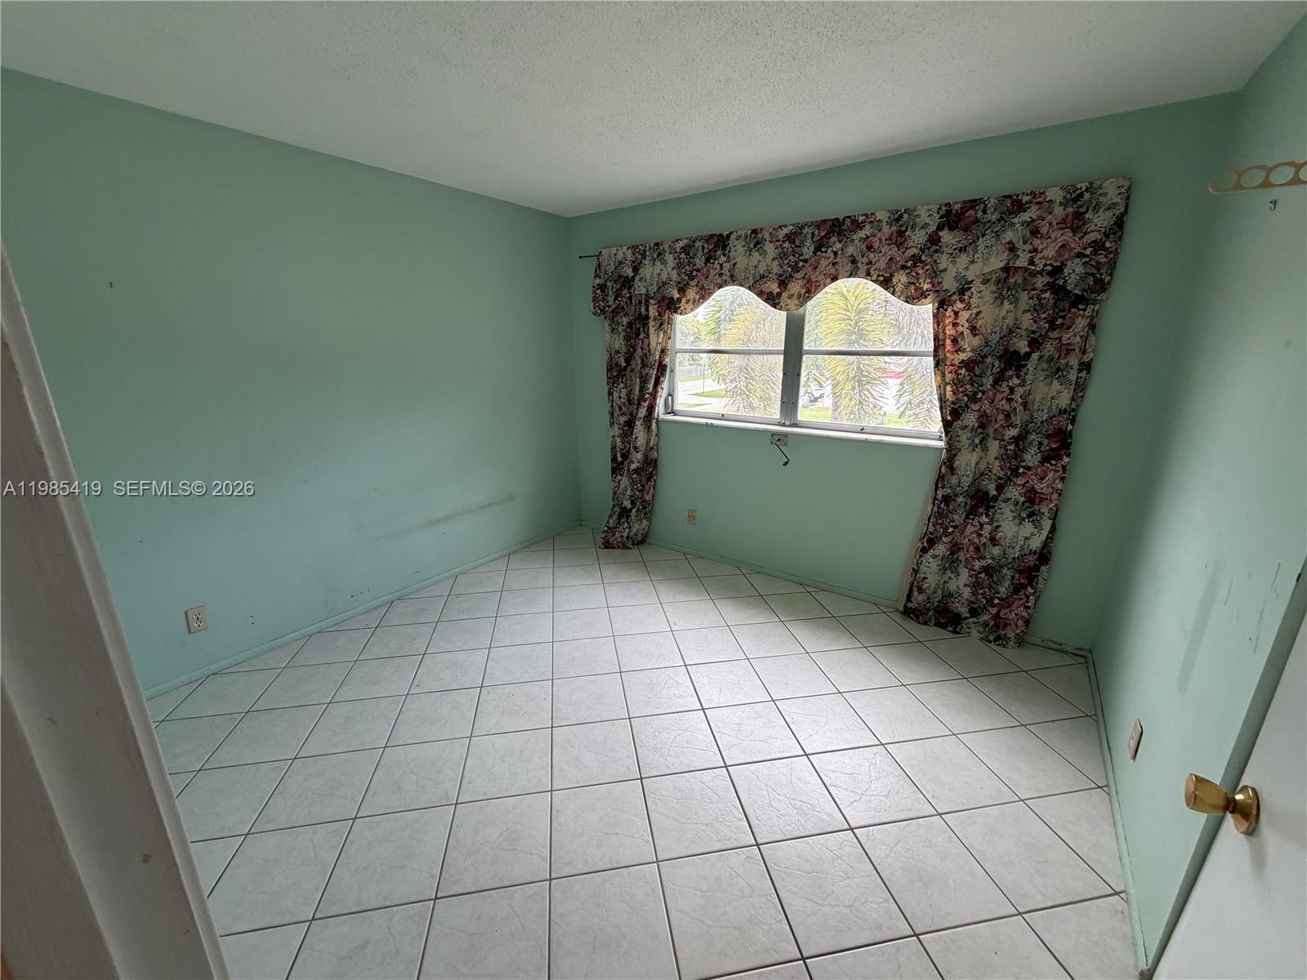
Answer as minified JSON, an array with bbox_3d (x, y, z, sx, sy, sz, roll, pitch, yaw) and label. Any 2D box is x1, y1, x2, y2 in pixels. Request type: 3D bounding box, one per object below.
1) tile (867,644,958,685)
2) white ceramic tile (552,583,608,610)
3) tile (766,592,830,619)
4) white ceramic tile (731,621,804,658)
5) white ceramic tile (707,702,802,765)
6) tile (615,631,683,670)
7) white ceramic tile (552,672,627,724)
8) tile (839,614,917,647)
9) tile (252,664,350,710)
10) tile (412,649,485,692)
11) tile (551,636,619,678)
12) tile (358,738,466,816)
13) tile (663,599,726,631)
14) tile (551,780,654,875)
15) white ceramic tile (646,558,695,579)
[{"bbox_3d":[1.300,0.860,2.629,0.315,0.010,0.315,-3,16,-10],"label":"tile"},{"bbox_3d":[-0.465,0.681,3.323,0.321,0.010,0.321,-3,16,-10],"label":"white ceramic tile"},{"bbox_3d":[0.880,0.711,3.236,0.321,0.010,0.321,-3,16,-10],"label":"tile"},{"bbox_3d":[0.621,0.816,2.875,0.324,0.010,0.324,-3,16,-10],"label":"white ceramic tile"},{"bbox_3d":[0.409,1.007,2.197,0.321,0.010,0.321,-3,16,-10],"label":"white ceramic tile"},{"bbox_3d":[-0.025,0.846,2.765,0.324,0.010,0.324,-3,16,-10],"label":"tile"},{"bbox_3d":[-0.291,0.951,2.400,0.324,0.010,0.324,-3,16,-10],"label":"white ceramic tile"},{"bbox_3d":[1.244,0.773,2.932,0.318,0.010,0.318,-3,16,-10],"label":"tile"},{"bbox_3d":[-1.637,0.918,2.482,0.321,0.010,0.321,-3,16,-10],"label":"tile"},{"bbox_3d":[-0.975,0.876,2.553,0.315,0.010,0.315,-3,16,-10],"label":"tile"},{"bbox_3d":[-0.350,0.859,2.704,0.321,0.010,0.321,-3,16,-10],"label":"tile"},{"bbox_3d":[-0.863,1.052,1.944,0.315,0.010,0.315,-3,16,-10],"label":"tile"},{"bbox_3d":[0.236,0.729,3.075,0.315,0.010,0.315,-3,16,-10],"label":"tile"},{"bbox_3d":[-0.177,1.129,1.779,0.324,0.010,0.324,-3,16,-10],"label":"tile"},{"bbox_3d":[0.123,0.555,3.683,0.318,0.010,0.318,-3,16,-10],"label":"white ceramic tile"}]

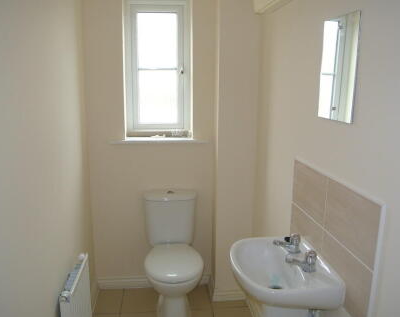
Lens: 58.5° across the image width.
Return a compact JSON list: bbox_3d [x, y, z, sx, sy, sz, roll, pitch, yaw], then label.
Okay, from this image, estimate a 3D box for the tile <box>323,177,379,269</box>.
[{"bbox_3d":[0.543,0.222,1.295,0.010,0.221,0.349,-1,12,-7],"label":"tile"}]

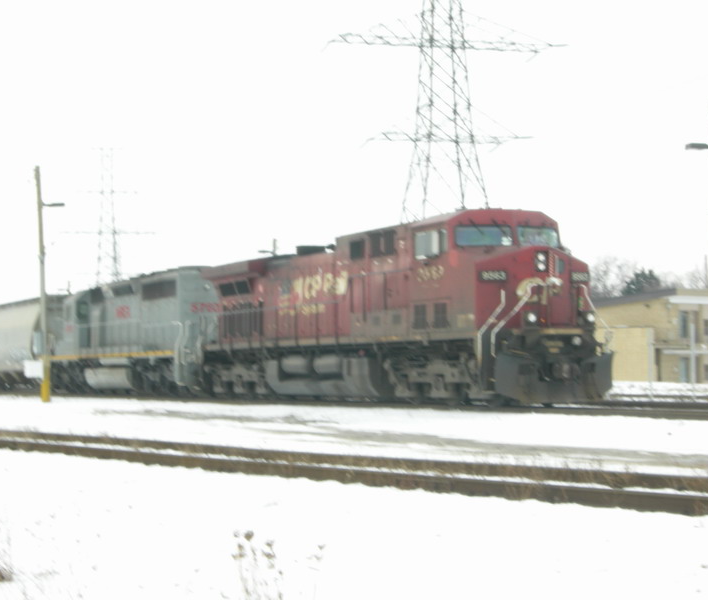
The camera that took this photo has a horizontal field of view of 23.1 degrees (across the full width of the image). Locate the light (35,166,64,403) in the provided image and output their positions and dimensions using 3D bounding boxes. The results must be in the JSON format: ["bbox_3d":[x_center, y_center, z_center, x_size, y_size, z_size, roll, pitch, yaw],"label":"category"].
[{"bbox_3d":[-10.330,-0.523,58.897,0.950,8.050,0.270,0,-2,-20],"label":"light"}]

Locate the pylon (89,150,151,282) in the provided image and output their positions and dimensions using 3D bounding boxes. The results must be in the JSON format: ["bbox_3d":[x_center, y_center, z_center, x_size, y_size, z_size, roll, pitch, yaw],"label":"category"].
[{"bbox_3d":[-38.913,-5.654,274.296,15.300,36.700,8.000,0,-2,-16],"label":"pylon"}]

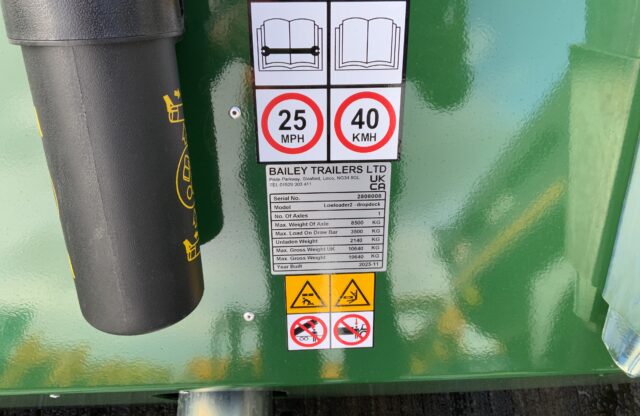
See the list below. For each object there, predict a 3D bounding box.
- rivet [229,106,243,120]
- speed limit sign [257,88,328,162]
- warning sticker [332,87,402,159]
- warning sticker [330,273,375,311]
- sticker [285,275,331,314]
[{"bbox_3d":[-0.073,-0.082,0.464,0.009,0.009,0.003,-1,23,-2],"label":"rivet"},{"bbox_3d":[-0.024,-0.072,0.471,0.063,0.067,0.002,-1,23,-2],"label":"speed limit sign"},{"bbox_3d":[0.040,-0.074,0.473,0.063,0.067,0.002,-1,23,-2],"label":"warning sticker"},{"bbox_3d":[0.033,0.087,0.541,0.044,0.045,0.002,-1,23,-2],"label":"warning sticker"},{"bbox_3d":[-0.011,0.088,0.539,0.044,0.045,0.002,-1,23,-2],"label":"sticker"}]

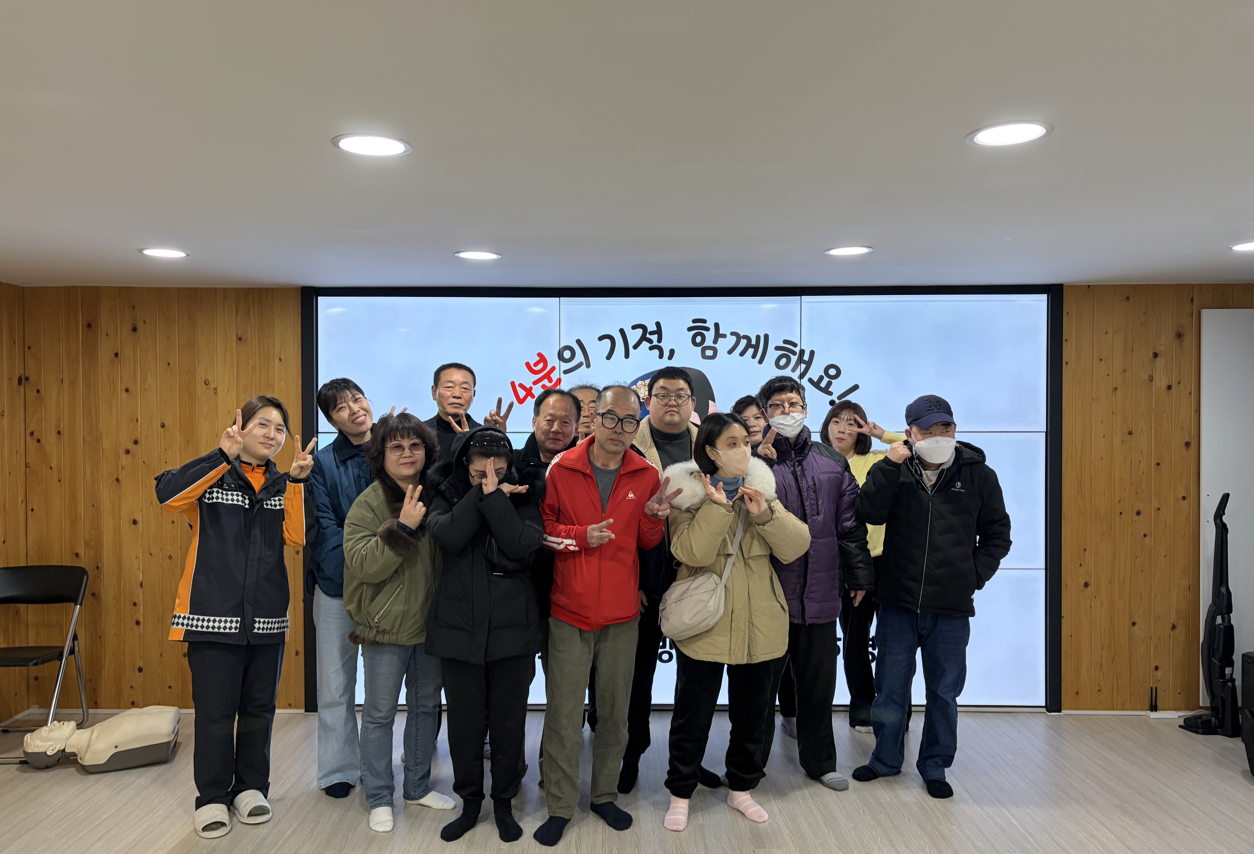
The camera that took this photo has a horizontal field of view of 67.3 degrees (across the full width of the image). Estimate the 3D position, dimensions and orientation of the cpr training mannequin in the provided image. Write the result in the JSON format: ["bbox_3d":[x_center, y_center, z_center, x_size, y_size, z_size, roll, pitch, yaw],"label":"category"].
[{"bbox_3d":[-2.277,1.344,4.106,0.600,0.197,0.365,-1,1,-24],"label":"cpr training mannequin"}]

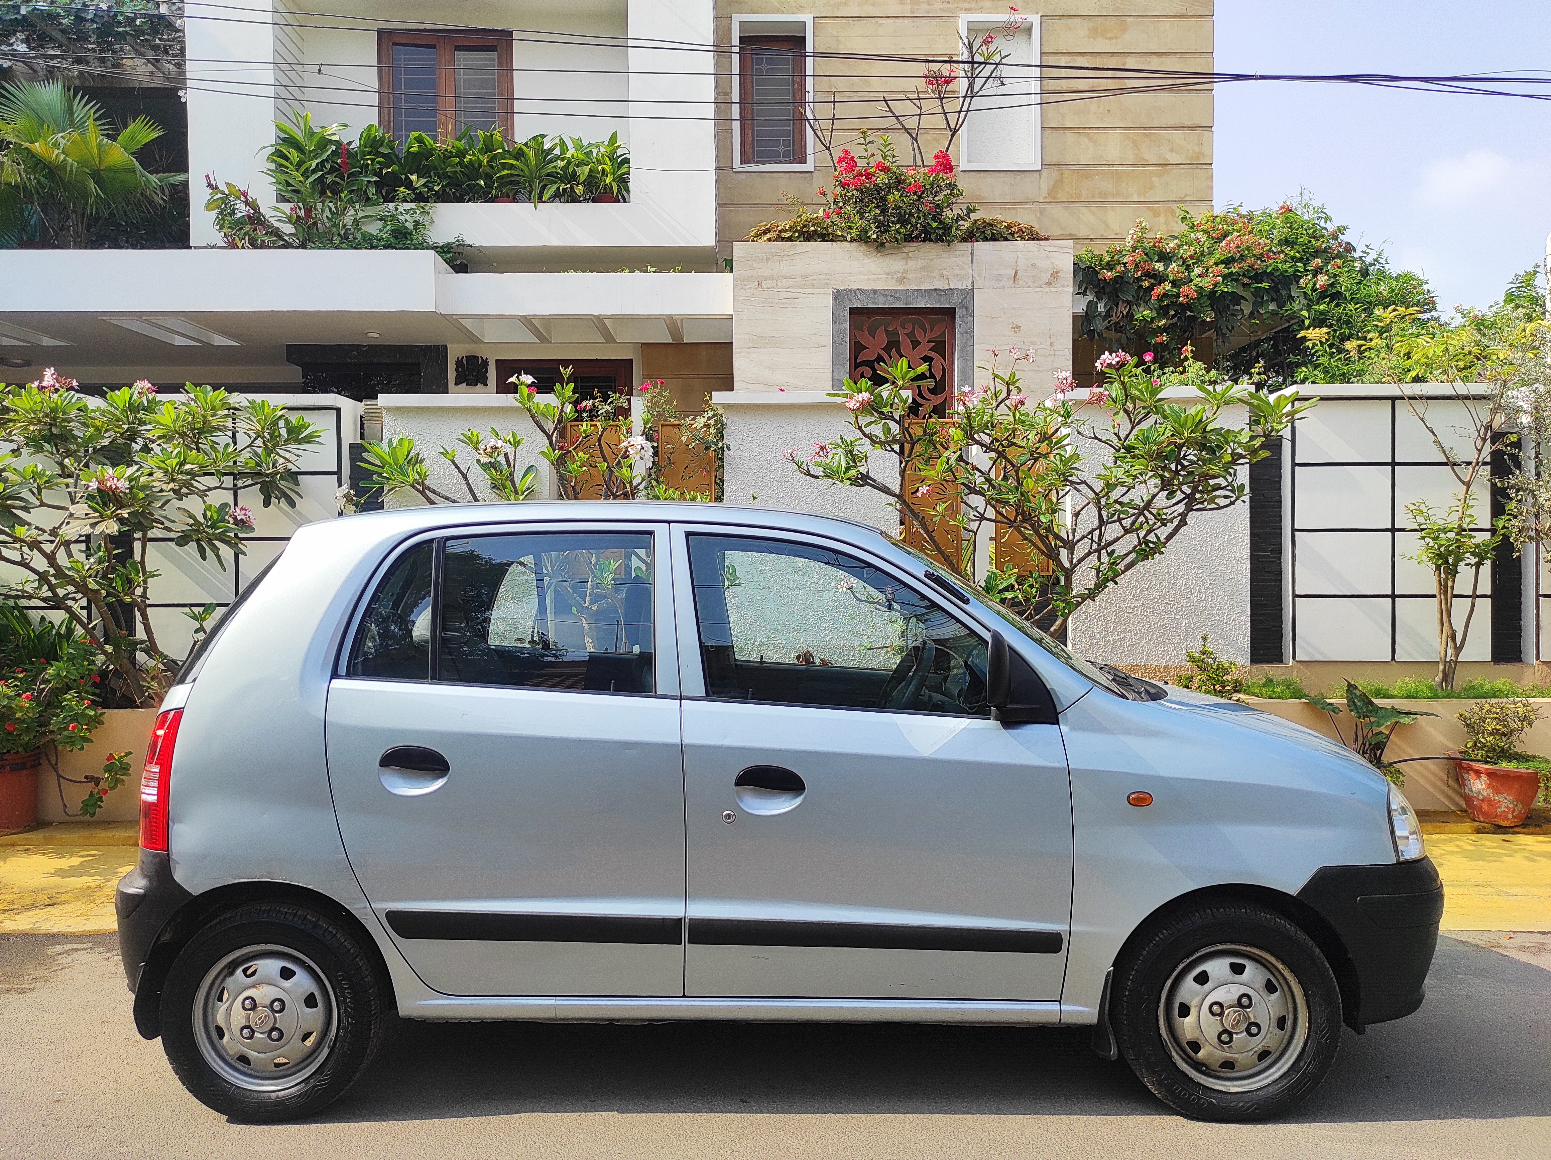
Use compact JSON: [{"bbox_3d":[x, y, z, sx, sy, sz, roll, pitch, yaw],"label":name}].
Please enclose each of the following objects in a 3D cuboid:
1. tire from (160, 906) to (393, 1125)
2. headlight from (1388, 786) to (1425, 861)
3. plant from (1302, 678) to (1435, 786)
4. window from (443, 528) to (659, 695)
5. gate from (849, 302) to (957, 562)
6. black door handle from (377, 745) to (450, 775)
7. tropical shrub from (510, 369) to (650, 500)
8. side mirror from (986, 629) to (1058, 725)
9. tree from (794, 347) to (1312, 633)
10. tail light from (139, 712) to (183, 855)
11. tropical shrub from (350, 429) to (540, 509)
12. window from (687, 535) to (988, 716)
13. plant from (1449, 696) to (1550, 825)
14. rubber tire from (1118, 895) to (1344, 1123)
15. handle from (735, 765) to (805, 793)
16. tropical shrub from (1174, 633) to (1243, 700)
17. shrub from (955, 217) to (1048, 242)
[{"bbox_3d":[-1.262,1.083,2.800,0.535,0.530,0.160,0,1,1],"label":"tire"},{"bbox_3d":[1.620,0.615,2.910,0.240,0.210,0.340,0,1,1],"label":"headlight"},{"bbox_3d":[2.740,0.800,5.150,0.600,0.660,0.500,0,1,0],"label":"plant"},{"bbox_3d":[-0.574,0.078,2.810,0.530,0.410,0.040,0,-15,1],"label":"window"},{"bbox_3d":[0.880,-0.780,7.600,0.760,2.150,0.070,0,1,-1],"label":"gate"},{"bbox_3d":[-0.886,0.441,2.750,0.172,0.070,0.045,0,1,1],"label":"black door handle"},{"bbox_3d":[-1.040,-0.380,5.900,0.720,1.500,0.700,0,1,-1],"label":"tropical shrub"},{"bbox_3d":[0.592,0.238,2.665,0.180,0.235,0.200,0,1,1],"label":"side mirror"},{"bbox_3d":[1.390,-0.280,5.850,2.500,1.750,1.700,0,1,-1],"label":"tree"},{"bbox_3d":[-1.555,0.495,2.840,0.180,0.360,0.180,0,1,1],"label":"tail light"},{"bbox_3d":[-1.745,-0.190,5.900,1.000,1.200,0.850,0,1,-1],"label":"tropical shrub"},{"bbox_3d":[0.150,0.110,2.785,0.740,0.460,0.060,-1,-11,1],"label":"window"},{"bbox_3d":[3.370,0.850,5.200,0.440,0.590,0.410,0,1,0],"label":"plant"},{"bbox_3d":[1.118,1.067,2.790,0.535,0.530,0.165,0,1,1],"label":"rubber tire"},{"bbox_3d":[-0.013,0.480,2.705,0.167,0.070,0.040,0,1,1],"label":"handle"},{"bbox_3d":[2.200,0.450,5.680,0.360,0.370,0.330,0,1,0],"label":"tropical shrub"},{"bbox_3d":[1.656,-2.560,8.200,0.640,0.200,0.400,0,1,0],"label":"shrub"}]

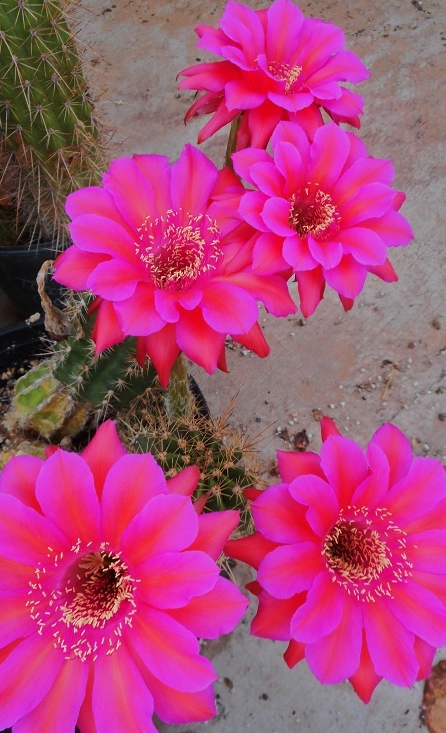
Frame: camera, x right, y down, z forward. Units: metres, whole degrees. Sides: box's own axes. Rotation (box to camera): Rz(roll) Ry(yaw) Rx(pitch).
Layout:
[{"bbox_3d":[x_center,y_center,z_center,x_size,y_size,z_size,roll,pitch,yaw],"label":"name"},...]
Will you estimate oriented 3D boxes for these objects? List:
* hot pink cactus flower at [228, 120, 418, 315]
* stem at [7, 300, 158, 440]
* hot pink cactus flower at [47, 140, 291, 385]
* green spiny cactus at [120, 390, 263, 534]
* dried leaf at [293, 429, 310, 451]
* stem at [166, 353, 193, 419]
[{"bbox_3d":[0.075,-0.110,0.530,0.132,0.075,0.130,3,75,-4],"label":"hot pink cactus flower"},{"bbox_3d":[-0.109,0.002,0.560,0.105,0.085,0.085,8,54,-11],"label":"stem"},{"bbox_3d":[-0.029,-0.061,0.430,0.138,0.075,0.135,1,68,-1],"label":"hot pink cactus flower"},{"bbox_3d":[-0.022,0.069,0.515,0.095,0.095,0.095,0,55,0],"label":"green spiny cactus"},{"bbox_3d":[0.080,0.074,0.730,0.018,0.006,0.023,0,55,0],"label":"dried leaf"},{"bbox_3d":[-0.029,0.013,0.473,0.018,0.085,0.018,0,55,0],"label":"stem"}]

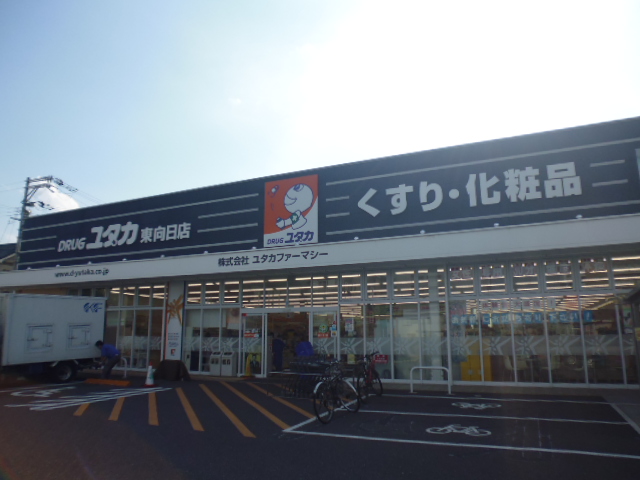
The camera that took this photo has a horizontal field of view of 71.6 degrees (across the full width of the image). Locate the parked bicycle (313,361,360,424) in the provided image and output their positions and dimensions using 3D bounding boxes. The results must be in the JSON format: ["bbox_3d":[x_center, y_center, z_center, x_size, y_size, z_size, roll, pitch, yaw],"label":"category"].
[{"bbox_3d":[0.324,2.734,8.141,0.560,1.020,1.800,-6,-13,27],"label":"parked bicycle"}]

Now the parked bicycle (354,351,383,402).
[{"bbox_3d":[1.184,3.154,10.266,0.560,1.040,1.780,-5,-13,23],"label":"parked bicycle"}]

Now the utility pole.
[{"bbox_3d":[-18.529,1.445,28.065,2.100,11.700,0.600,-3,-12,11],"label":"utility pole"}]

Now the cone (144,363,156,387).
[{"bbox_3d":[-4.906,3.881,12.917,0.380,0.690,0.380,-5,-13,23],"label":"cone"}]

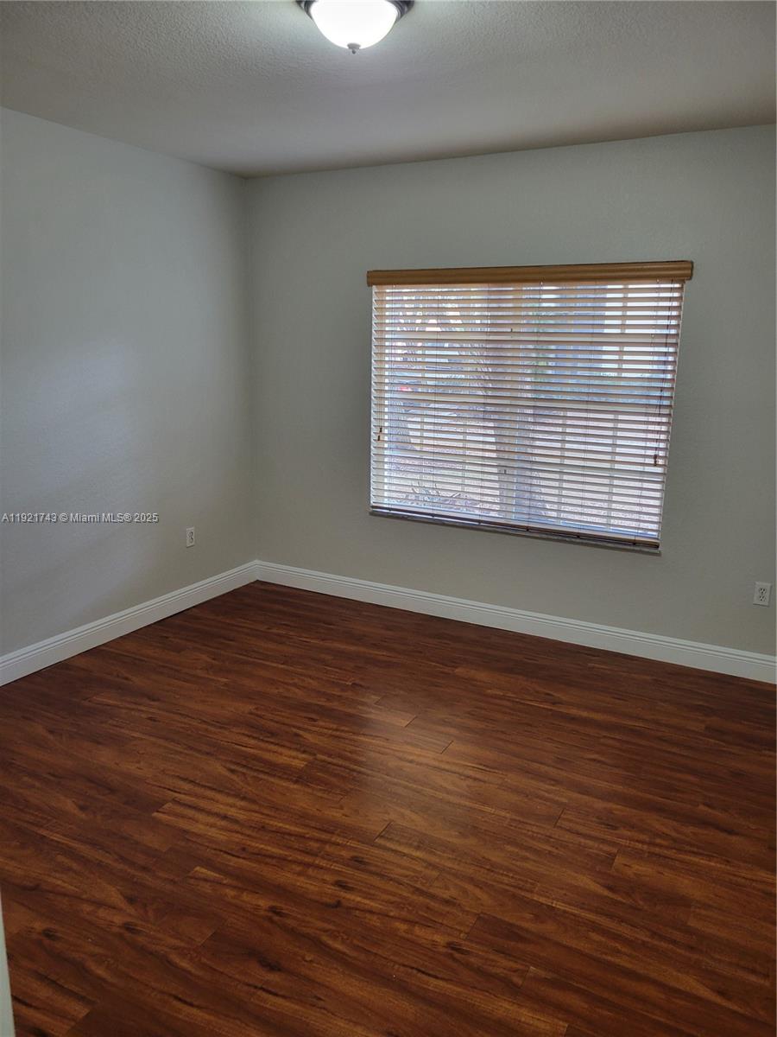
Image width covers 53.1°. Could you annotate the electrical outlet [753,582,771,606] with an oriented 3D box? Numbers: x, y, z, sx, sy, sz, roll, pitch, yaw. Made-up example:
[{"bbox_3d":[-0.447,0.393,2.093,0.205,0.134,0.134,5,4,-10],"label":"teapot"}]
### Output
[{"bbox_3d":[1.851,0.376,3.852,0.071,0.115,0.010,8,15,28],"label":"electrical outlet"}]

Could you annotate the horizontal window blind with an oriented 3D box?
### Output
[{"bbox_3d":[0.673,-0.645,4.309,1.785,1.423,0.080,8,15,28],"label":"horizontal window blind"}]

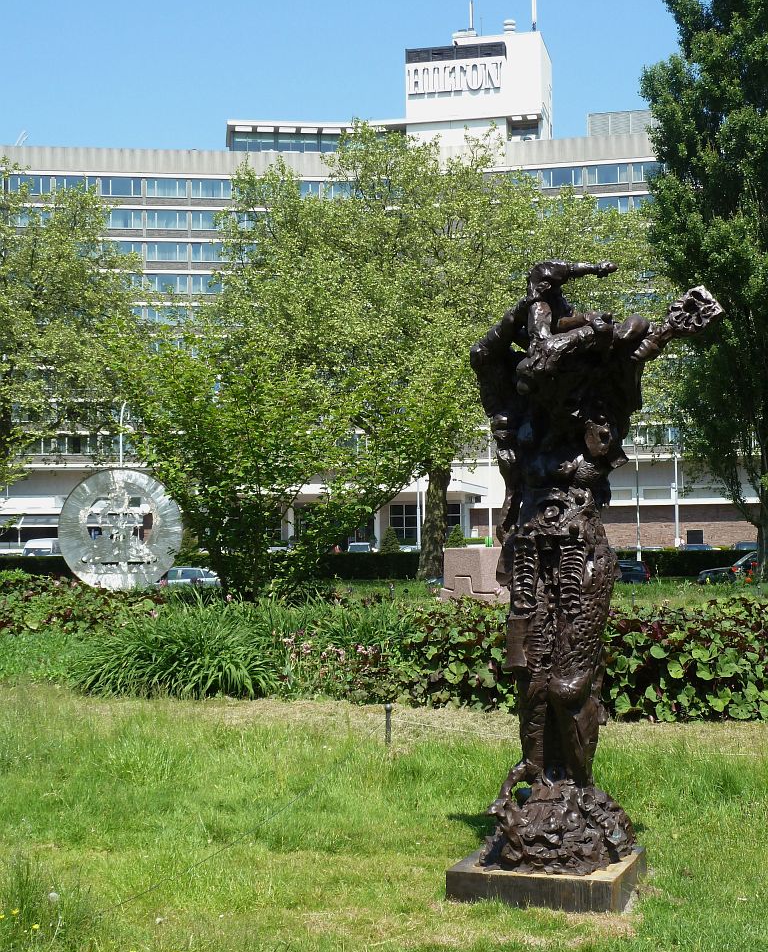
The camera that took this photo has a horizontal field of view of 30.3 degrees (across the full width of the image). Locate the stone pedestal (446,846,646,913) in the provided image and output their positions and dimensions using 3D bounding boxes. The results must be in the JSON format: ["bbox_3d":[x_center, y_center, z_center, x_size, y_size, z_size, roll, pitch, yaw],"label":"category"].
[{"bbox_3d":[0.788,1.893,6.755,0.770,0.133,0.730,-2,-3,21],"label":"stone pedestal"}]

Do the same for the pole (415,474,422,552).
[{"bbox_3d":[2.000,2.178,82.004,0.300,6.850,0.300,-1,-3,0],"label":"pole"}]

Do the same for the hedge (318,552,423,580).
[{"bbox_3d":[-0.561,4.100,64.372,4.950,1.350,1.000,-1,-3,0],"label":"hedge"}]

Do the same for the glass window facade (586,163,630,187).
[{"bbox_3d":[19.311,-25.928,122.411,3.960,1.800,0.200,-1,-3,11],"label":"glass window facade"}]

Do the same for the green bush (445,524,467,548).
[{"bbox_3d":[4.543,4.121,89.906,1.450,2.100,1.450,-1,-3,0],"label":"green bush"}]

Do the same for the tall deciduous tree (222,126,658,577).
[{"bbox_3d":[2.313,-4.964,58.316,17.900,19.000,16.000,-1,-3,0],"label":"tall deciduous tree"}]

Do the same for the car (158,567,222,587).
[{"bbox_3d":[-8.818,4.511,58.727,4.400,1.500,1.770,-1,-3,0],"label":"car"}]

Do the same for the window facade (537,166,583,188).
[{"bbox_3d":[15.273,-25.839,123.218,3.980,1.800,0.200,-1,-3,11],"label":"window facade"}]

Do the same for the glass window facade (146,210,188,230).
[{"bbox_3d":[-19.061,-22.495,125.011,3.750,1.780,0.200,0,-3,-7],"label":"glass window facade"}]

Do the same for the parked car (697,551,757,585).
[{"bbox_3d":[13.043,3.330,48.786,4.400,1.580,1.800,-1,-3,0],"label":"parked car"}]

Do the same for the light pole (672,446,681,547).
[{"bbox_3d":[16.945,1.854,82.011,0.300,7.130,0.300,-1,-3,0],"label":"light pole"}]

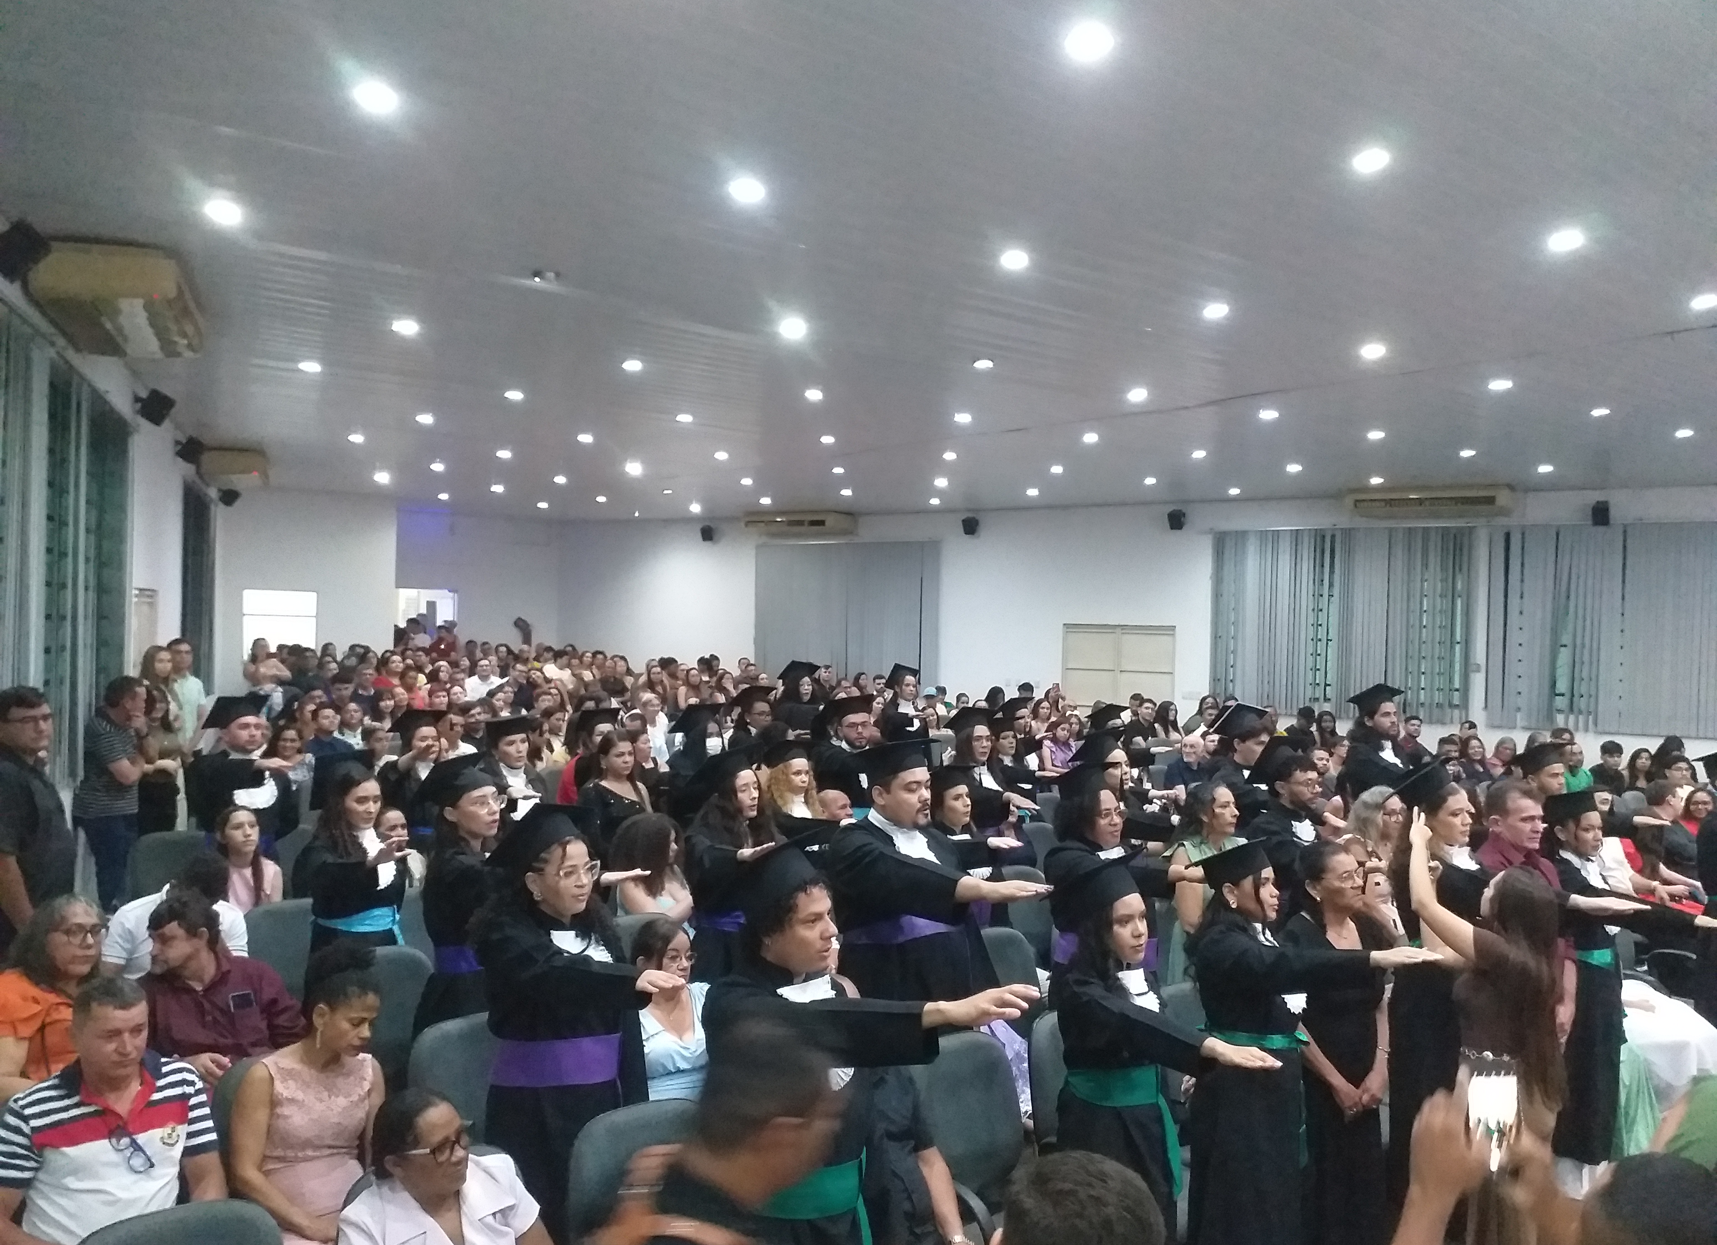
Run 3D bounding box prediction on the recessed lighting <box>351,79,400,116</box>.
[{"bbox_3d":[-1.557,-1.691,4.311,0.140,0.050,0.140,2,0,-39],"label":"recessed lighting"}]

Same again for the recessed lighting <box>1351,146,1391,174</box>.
[{"bbox_3d":[1.777,-1.605,4.645,0.140,0.050,0.140,1,0,0],"label":"recessed lighting"}]

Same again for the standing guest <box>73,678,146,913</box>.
[{"bbox_3d":[-4.145,1.109,7.394,0.420,1.634,0.500,2,0,-15],"label":"standing guest"}]

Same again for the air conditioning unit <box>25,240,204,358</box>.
[{"bbox_3d":[-3.755,-1.608,6.896,0.670,0.240,1.570,2,0,-21],"label":"air conditioning unit"}]

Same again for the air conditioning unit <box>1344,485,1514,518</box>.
[{"bbox_3d":[6.223,-1.307,14.641,1.570,0.240,0.670,1,0,35],"label":"air conditioning unit"}]

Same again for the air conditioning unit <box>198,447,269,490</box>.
[{"bbox_3d":[-6.590,-1.630,14.202,0.670,0.240,1.570,2,0,-21],"label":"air conditioning unit"}]

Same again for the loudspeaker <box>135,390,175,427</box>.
[{"bbox_3d":[-4.777,-1.466,9.146,0.170,0.210,0.170,33,-13,-21],"label":"loudspeaker"}]

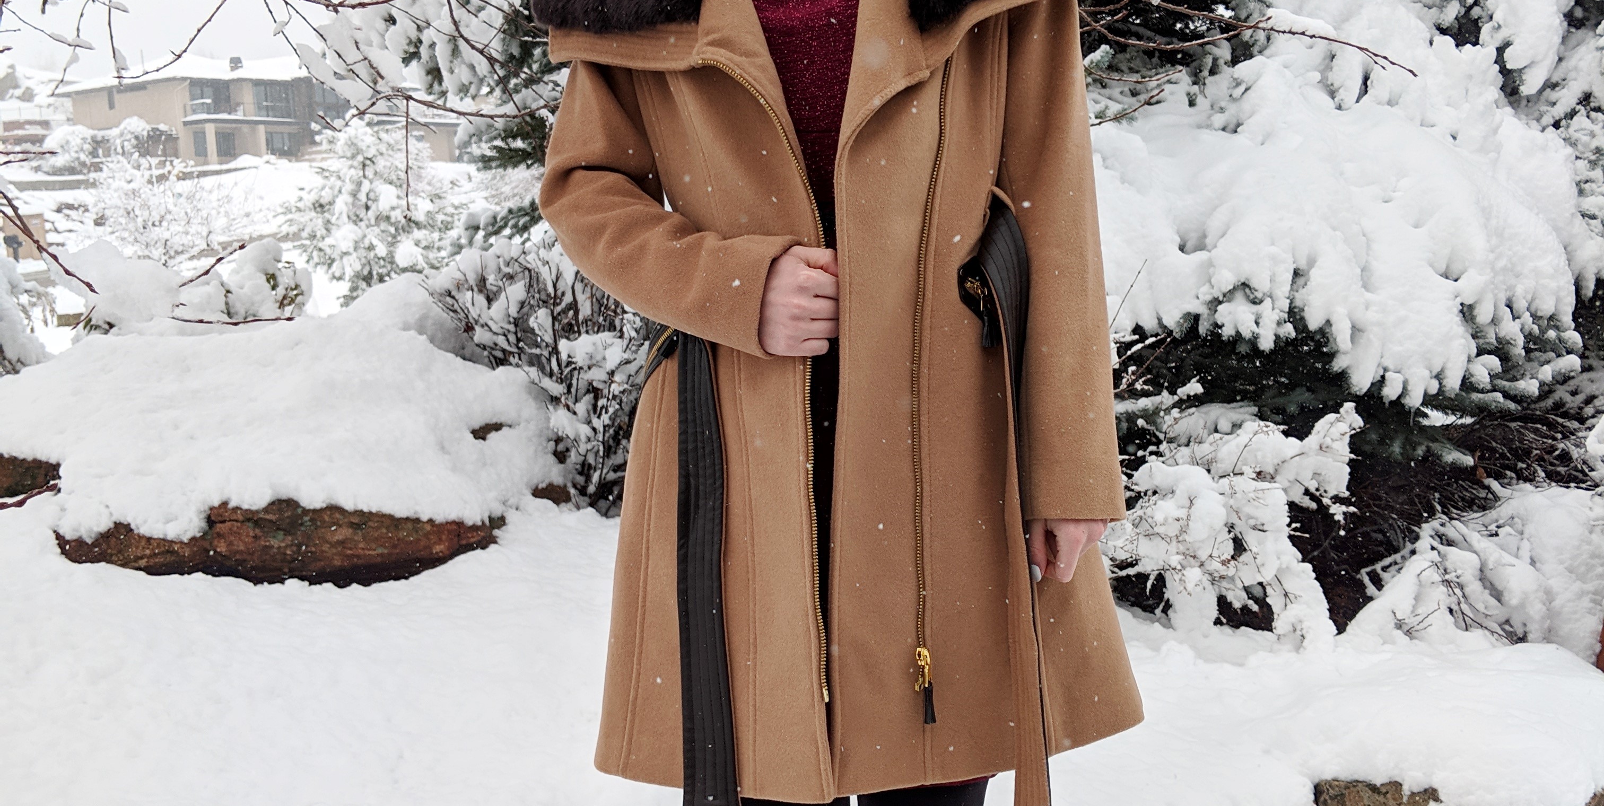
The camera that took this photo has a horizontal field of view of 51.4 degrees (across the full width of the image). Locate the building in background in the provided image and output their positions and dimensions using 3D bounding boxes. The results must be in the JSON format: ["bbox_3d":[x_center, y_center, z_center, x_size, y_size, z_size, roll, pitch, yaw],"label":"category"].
[{"bbox_3d":[-40.890,-19.900,115.000,14.000,7.000,19.000,-8,10,-39],"label":"building in background"}]

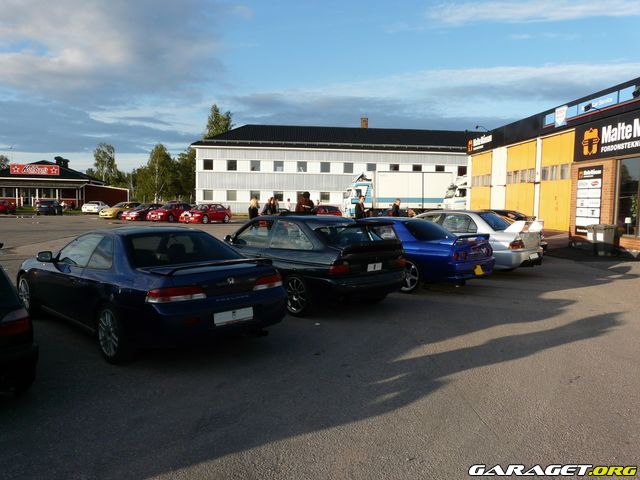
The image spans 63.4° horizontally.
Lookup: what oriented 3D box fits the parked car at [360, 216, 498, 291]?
[{"bbox_3d":[1.371,0.211,11.052,1.755,1.340,4.530,-3,6,-45],"label":"parked car"}]

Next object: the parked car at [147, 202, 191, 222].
[{"bbox_3d":[-11.350,-2.140,40.500,1.750,1.410,4.300,3,4,25],"label":"parked car"}]

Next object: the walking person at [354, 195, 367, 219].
[{"bbox_3d":[1.283,-0.480,16.200,0.420,1.820,0.520,4,5,32],"label":"walking person"}]

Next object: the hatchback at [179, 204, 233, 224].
[{"bbox_3d":[-8.400,-1.970,39.000,1.740,1.410,4.330,3,4,25],"label":"hatchback"}]

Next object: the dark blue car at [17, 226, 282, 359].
[{"bbox_3d":[-2.399,0.467,6.613,4.530,1.320,1.750,5,6,44],"label":"dark blue car"}]

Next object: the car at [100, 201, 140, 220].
[{"bbox_3d":[-15.900,-2.380,42.000,1.760,1.370,4.350,3,4,25],"label":"car"}]

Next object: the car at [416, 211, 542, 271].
[{"bbox_3d":[3.327,0.023,13.235,1.770,1.450,4.490,-3,6,-43],"label":"car"}]

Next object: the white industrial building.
[{"bbox_3d":[4.442,-8.178,62.152,37.000,10.380,11.300,1,4,-4],"label":"white industrial building"}]

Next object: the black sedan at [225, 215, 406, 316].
[{"bbox_3d":[-0.521,0.295,8.924,1.740,1.420,4.200,-2,5,-40],"label":"black sedan"}]

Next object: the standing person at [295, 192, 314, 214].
[{"bbox_3d":[-0.402,-0.315,14.318,0.580,1.830,0.420,3,5,25],"label":"standing person"}]

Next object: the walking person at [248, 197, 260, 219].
[{"bbox_3d":[-2.706,-0.849,21.501,0.500,1.720,0.380,0,4,-10],"label":"walking person"}]

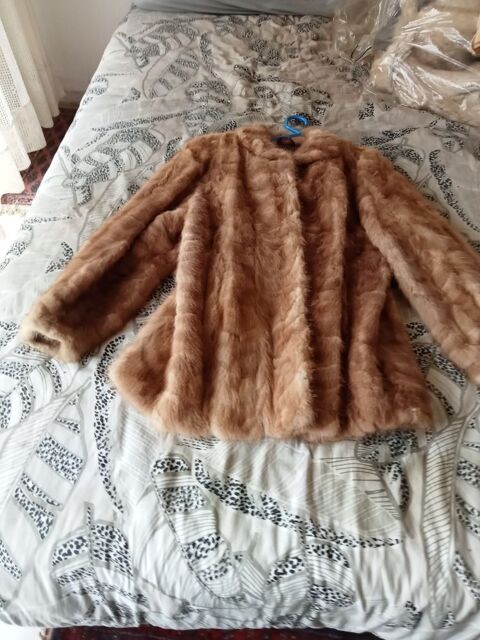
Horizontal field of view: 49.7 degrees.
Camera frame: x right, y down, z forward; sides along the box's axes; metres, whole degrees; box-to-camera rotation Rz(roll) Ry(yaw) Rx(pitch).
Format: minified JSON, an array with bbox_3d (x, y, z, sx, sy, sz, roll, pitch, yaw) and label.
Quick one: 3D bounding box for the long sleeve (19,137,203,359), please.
[{"bbox_3d":[-0.184,-0.178,1.088,0.190,0.090,0.650,23,58,16],"label":"long sleeve"}]

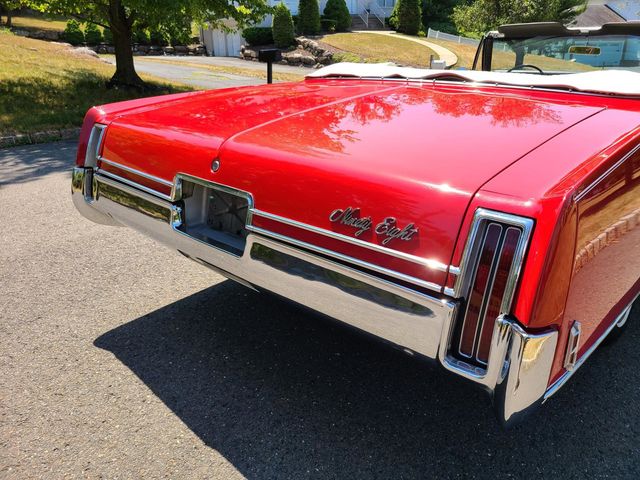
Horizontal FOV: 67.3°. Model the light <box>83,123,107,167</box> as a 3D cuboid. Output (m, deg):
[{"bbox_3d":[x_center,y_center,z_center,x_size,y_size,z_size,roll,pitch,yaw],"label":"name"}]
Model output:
[{"bbox_3d":[-0.957,-0.396,2.052,0.128,0.185,0.100,19,27,39],"label":"light"}]

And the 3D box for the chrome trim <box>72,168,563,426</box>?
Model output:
[{"bbox_3d":[-0.281,0.021,1.615,1.970,0.280,0.300,19,27,39],"label":"chrome trim"}]

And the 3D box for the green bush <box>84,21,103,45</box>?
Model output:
[{"bbox_3d":[-11.780,-10.792,25.000,0.920,1.200,0.920,-8,22,-22],"label":"green bush"}]

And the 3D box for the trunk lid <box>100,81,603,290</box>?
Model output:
[{"bbox_3d":[0.042,-0.376,1.837,1.610,0.360,1.140,19,27,39],"label":"trunk lid"}]

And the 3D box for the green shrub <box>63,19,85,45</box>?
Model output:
[{"bbox_3d":[-12.820,-10.828,25.000,1.000,1.270,1.000,-8,22,-24],"label":"green shrub"}]

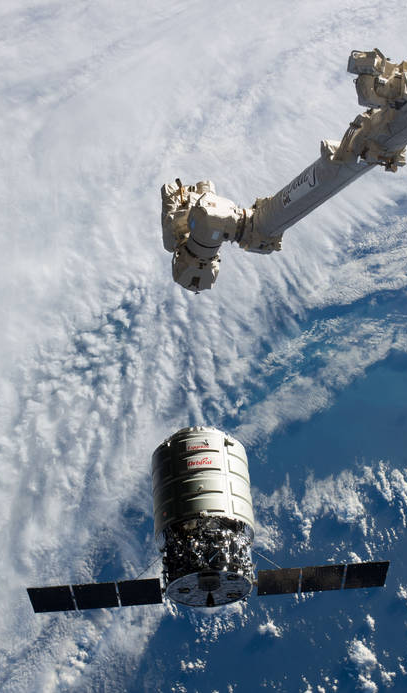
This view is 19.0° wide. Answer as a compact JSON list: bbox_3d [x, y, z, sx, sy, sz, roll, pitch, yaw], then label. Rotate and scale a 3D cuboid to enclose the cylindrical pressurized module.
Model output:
[{"bbox_3d":[0.019,5.225,37.843,3.070,3.070,5.050,-4,55,-1],"label":"cylindrical pressurized module"}]

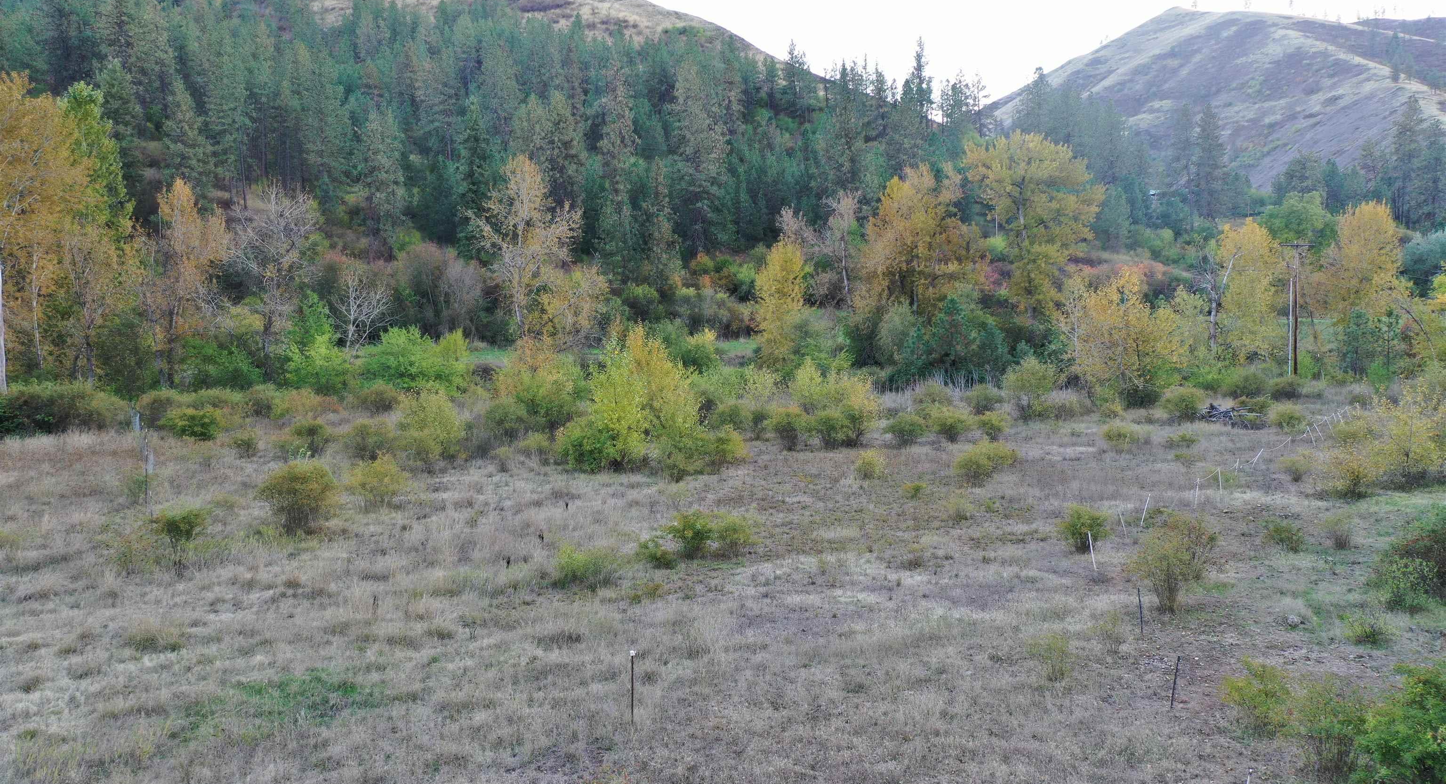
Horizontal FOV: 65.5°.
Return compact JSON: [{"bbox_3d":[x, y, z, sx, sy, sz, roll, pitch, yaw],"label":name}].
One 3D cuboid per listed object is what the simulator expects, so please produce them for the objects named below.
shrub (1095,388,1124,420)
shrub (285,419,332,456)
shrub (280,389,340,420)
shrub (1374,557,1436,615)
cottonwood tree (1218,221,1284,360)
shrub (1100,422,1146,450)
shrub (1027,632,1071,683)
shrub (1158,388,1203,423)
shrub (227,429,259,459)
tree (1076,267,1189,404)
[{"bbox_3d":[21.767,0.639,63.454,1.657,1.797,1.574,2,6,19],"label":"shrub"},{"bbox_3d":[-19.727,2.177,53.500,2.200,1.770,2.090,0,5,0],"label":"shrub"},{"bbox_3d":[-25.339,0.763,69.000,3.740,1.940,2.810,0,5,0],"label":"shrub"},{"bbox_3d":[16.675,4.711,27.500,1.600,1.410,1.440,0,5,0],"label":"shrub"},{"bbox_3d":[45.044,-8.295,96.000,5.577,12.986,5.298,0,5,0],"label":"cottonwood tree"},{"bbox_3d":[18.753,2.069,52.800,2.080,1.365,1.976,0,5,0],"label":"shrub"},{"bbox_3d":[6.562,5.347,22.600,0.868,1.012,0.824,0,5,0],"label":"shrub"},{"bbox_3d":[25.495,0.754,62.500,2.523,1.989,2.397,0,5,0],"label":"shrub"},{"bbox_3d":[-21.488,2.309,50.500,1.392,1.256,1.323,0,5,0],"label":"shrub"},{"bbox_3d":[26.587,-3.631,73.000,7.188,8.931,6.828,0,5,0],"label":"tree"}]

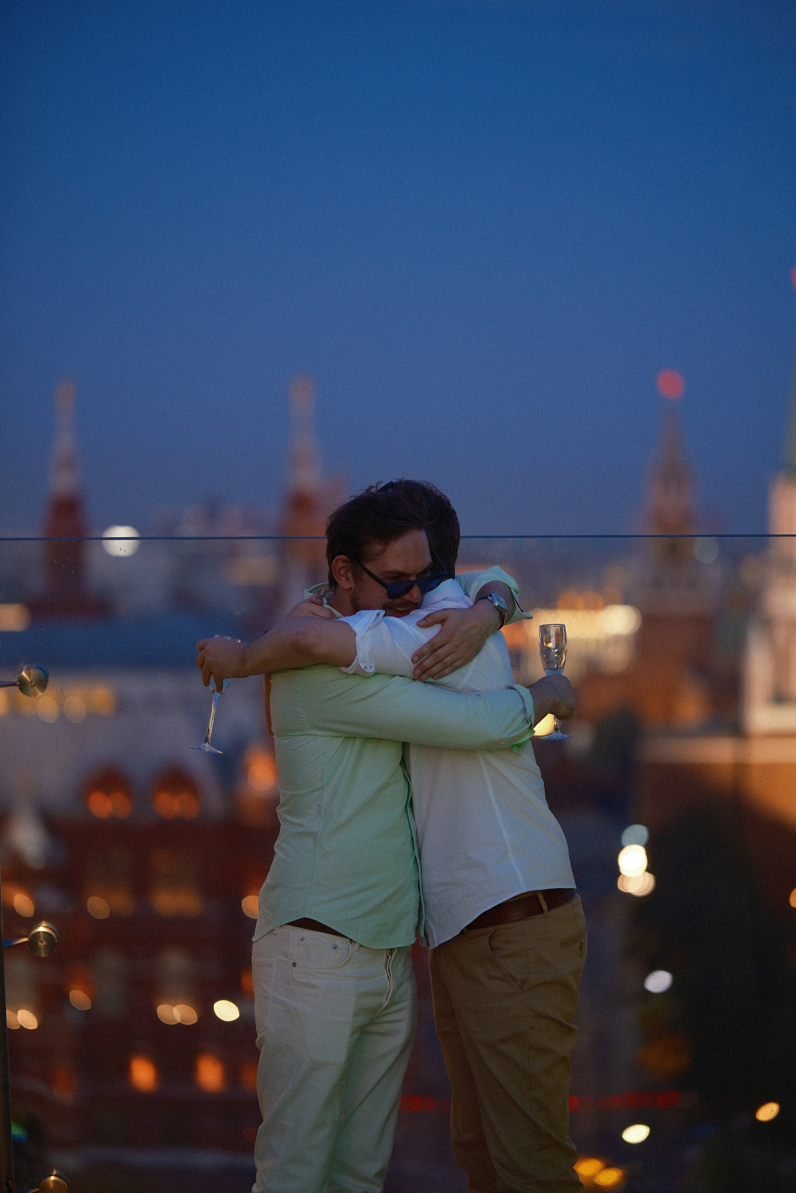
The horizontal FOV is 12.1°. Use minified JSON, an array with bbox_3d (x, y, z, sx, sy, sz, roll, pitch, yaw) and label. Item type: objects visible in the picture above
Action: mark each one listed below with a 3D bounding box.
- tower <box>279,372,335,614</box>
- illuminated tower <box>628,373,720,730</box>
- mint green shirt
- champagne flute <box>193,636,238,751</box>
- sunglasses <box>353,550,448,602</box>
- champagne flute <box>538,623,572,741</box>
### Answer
[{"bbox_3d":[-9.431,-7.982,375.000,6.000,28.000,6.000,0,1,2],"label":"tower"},{"bbox_3d":[51.612,-6.502,705.000,16.000,70.000,16.000,0,1,2],"label":"illuminated tower"},{"bbox_3d":[-0.007,0.298,6.900,0.540,0.700,0.500,1,2,23],"label":"mint green shirt"},{"bbox_3d":[-0.329,0.179,6.820,0.063,0.212,0.063,11,1,0],"label":"champagne flute"},{"bbox_3d":[-0.008,-0.058,6.907,0.143,0.048,0.145,-11,39,-39],"label":"sunglasses"},{"bbox_3d":[0.287,0.156,6.850,0.063,0.212,0.063,-3,1,0],"label":"champagne flute"}]

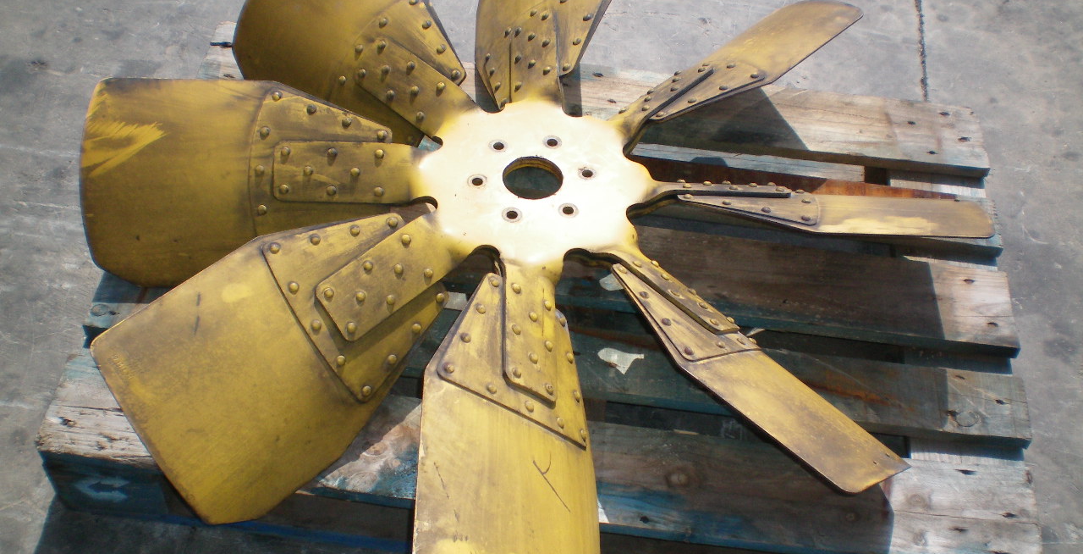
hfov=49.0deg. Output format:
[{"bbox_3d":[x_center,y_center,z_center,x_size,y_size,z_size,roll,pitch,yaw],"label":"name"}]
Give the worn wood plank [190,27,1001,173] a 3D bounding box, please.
[{"bbox_3d":[0.076,-0.278,1.848,1.200,0.022,0.137,7,50,2],"label":"worn wood plank"}]

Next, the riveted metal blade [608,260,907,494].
[{"bbox_3d":[0.238,0.097,1.386,0.418,0.050,0.272,41,16,24],"label":"riveted metal blade"}]

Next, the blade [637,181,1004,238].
[{"bbox_3d":[0.342,-0.092,1.552,0.418,0.050,0.272,4,8,-3],"label":"blade"}]

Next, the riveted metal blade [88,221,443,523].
[{"bbox_3d":[-0.263,0.079,1.363,0.418,0.050,0.272,-36,103,-27],"label":"riveted metal blade"}]

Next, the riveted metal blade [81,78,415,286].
[{"bbox_3d":[-0.368,-0.116,1.521,0.418,0.050,0.272,1,92,0],"label":"riveted metal blade"}]

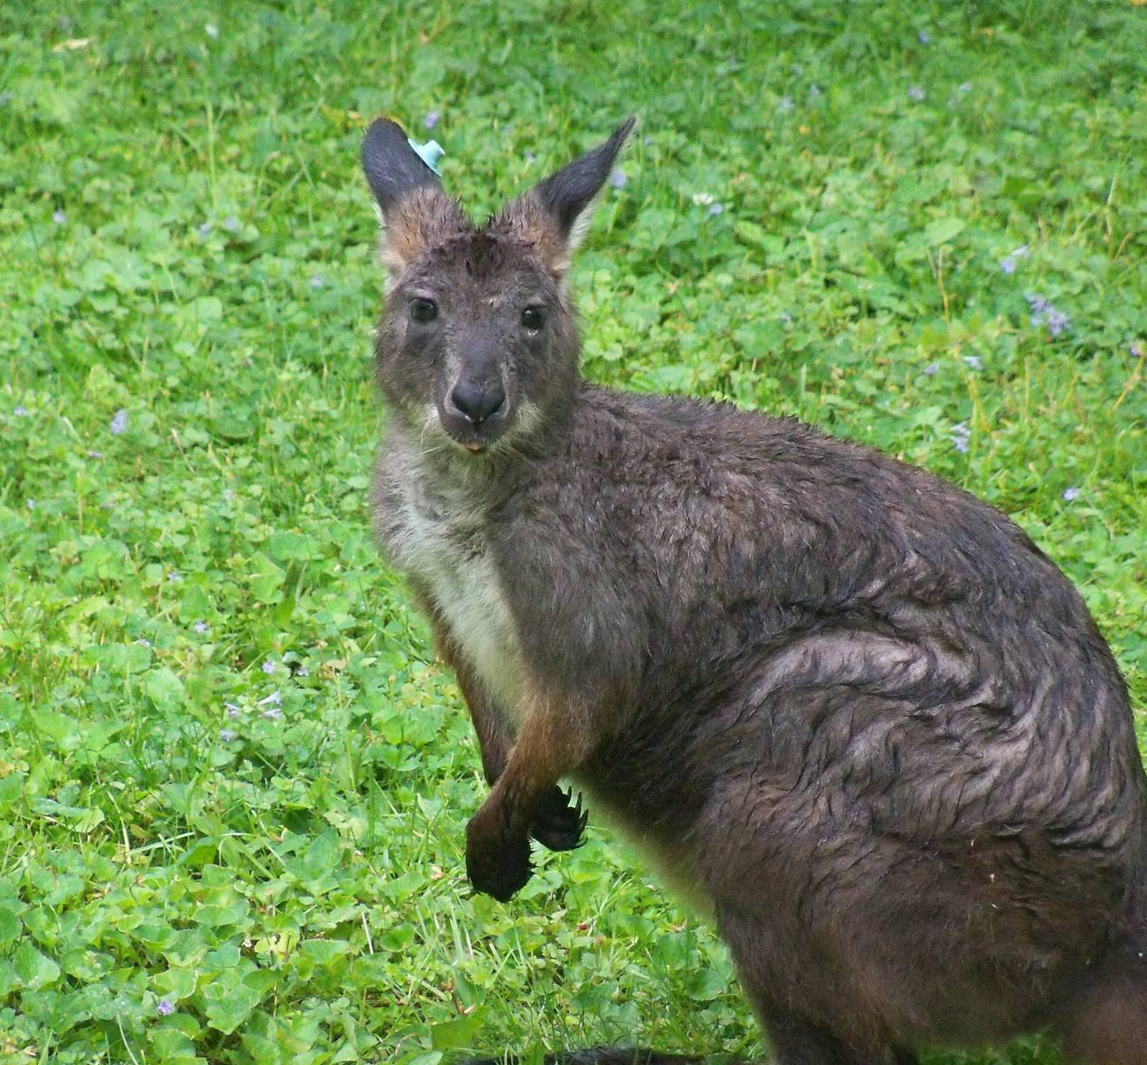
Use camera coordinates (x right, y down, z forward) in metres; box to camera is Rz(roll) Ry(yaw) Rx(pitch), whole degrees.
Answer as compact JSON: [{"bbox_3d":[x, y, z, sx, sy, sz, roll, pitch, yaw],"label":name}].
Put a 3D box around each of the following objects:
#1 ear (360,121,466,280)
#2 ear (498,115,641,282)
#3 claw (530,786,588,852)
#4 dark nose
[{"bbox_3d":[-0.083,-0.172,6.030,0.048,0.085,0.040,-14,0,-31],"label":"ear"},{"bbox_3d":[-0.004,-0.172,6.030,0.042,0.090,0.046,33,-3,-23],"label":"ear"},{"bbox_3d":[-0.009,0.147,6.030,0.034,0.034,0.030,-2,13,-7],"label":"claw"},{"bbox_3d":[-0.048,-0.066,5.930,0.029,0.024,0.019,0,13,1],"label":"dark nose"}]

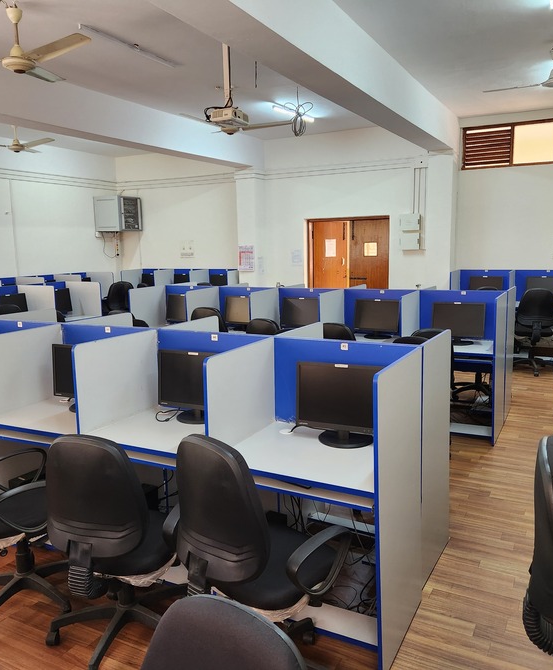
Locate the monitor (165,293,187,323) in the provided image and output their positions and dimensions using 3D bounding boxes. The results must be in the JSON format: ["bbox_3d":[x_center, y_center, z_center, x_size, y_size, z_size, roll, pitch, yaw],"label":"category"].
[{"bbox_3d":[-1.007,-0.259,6.535,0.440,0.355,0.215,3,10,27],"label":"monitor"}]

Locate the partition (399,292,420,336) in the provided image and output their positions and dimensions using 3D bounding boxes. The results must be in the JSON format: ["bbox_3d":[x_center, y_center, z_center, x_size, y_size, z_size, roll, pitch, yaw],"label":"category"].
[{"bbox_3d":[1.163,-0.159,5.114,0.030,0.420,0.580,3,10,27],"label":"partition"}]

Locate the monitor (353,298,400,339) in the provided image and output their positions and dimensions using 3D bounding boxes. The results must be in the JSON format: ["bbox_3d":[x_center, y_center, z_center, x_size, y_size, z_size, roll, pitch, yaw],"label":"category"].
[{"bbox_3d":[0.901,-0.148,5.297,0.430,0.340,0.200,4,10,30],"label":"monitor"}]

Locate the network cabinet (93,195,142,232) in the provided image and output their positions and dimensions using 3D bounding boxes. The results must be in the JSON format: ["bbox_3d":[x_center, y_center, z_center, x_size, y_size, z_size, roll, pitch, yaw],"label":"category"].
[{"bbox_3d":[-3.005,-2.286,11.259,0.580,0.620,0.620,3,10,27],"label":"network cabinet"}]

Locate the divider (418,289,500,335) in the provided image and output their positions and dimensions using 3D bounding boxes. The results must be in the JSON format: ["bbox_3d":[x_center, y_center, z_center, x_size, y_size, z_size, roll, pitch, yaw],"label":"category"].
[{"bbox_3d":[1.623,-0.174,5.202,0.730,0.430,0.030,3,10,27],"label":"divider"}]

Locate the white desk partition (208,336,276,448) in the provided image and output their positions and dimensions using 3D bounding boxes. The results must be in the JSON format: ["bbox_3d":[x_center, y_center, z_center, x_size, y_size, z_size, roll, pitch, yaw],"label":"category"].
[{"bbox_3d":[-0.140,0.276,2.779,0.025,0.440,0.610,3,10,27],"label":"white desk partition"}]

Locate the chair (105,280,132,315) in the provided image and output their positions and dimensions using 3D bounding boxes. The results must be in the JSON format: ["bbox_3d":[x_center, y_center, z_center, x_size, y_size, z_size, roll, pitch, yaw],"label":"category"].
[{"bbox_3d":[-2.692,-0.394,10.311,0.600,1.020,0.600,-6,10,-27],"label":"chair"}]

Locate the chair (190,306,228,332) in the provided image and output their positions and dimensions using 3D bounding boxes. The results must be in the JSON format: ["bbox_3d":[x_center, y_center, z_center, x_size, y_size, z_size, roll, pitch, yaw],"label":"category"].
[{"bbox_3d":[-0.533,0.267,5.644,0.600,1.030,0.600,4,10,32],"label":"chair"}]

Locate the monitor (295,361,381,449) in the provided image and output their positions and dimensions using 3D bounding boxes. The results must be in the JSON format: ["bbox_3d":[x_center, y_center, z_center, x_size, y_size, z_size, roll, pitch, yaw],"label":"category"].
[{"bbox_3d":[0.324,0.312,2.740,0.440,0.355,0.215,3,10,27],"label":"monitor"}]

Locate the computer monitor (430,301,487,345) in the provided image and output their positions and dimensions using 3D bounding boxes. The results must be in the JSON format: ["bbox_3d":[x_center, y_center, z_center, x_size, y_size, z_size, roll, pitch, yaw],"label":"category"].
[{"bbox_3d":[1.590,-0.099,5.164,0.440,0.355,0.215,3,10,27],"label":"computer monitor"}]

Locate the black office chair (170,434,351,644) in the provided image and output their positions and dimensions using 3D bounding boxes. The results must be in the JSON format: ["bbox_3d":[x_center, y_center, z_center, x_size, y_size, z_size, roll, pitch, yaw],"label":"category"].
[{"bbox_3d":[-0.075,0.803,2.178,0.600,0.990,0.620,6,12,41],"label":"black office chair"}]

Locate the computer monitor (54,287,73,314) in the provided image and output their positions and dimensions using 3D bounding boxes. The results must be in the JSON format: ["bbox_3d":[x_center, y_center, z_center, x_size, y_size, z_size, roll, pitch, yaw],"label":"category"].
[{"bbox_3d":[-2.784,-0.414,7.568,0.200,0.340,0.430,3,10,27],"label":"computer monitor"}]

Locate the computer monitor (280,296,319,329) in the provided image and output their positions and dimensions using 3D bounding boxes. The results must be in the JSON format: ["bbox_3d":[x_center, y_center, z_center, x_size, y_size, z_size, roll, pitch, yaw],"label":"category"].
[{"bbox_3d":[0.270,-0.184,5.626,0.430,0.340,0.200,3,10,27],"label":"computer monitor"}]

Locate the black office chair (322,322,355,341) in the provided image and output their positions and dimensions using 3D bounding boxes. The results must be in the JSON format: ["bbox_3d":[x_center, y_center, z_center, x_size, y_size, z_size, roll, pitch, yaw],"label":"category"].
[{"bbox_3d":[0.597,0.382,4.824,0.600,1.000,0.600,3,10,25],"label":"black office chair"}]

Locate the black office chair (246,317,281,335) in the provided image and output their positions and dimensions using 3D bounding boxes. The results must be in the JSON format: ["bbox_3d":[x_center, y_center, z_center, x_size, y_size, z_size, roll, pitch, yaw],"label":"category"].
[{"bbox_3d":[0.036,0.327,5.248,0.600,0.990,0.620,6,12,41],"label":"black office chair"}]

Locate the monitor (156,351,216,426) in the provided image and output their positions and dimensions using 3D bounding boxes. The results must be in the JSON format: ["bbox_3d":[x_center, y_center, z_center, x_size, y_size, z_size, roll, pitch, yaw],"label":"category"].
[{"bbox_3d":[-0.404,0.264,3.135,0.440,0.355,0.215,3,10,27],"label":"monitor"}]

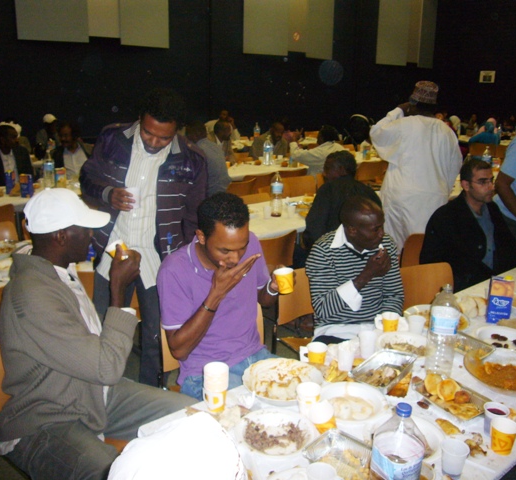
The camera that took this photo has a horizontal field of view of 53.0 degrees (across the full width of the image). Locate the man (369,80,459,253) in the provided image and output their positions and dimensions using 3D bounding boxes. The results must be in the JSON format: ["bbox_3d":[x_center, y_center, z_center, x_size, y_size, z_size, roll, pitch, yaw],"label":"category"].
[{"bbox_3d":[1.246,-0.425,4.218,0.680,1.650,0.420,0,18,0],"label":"man"}]

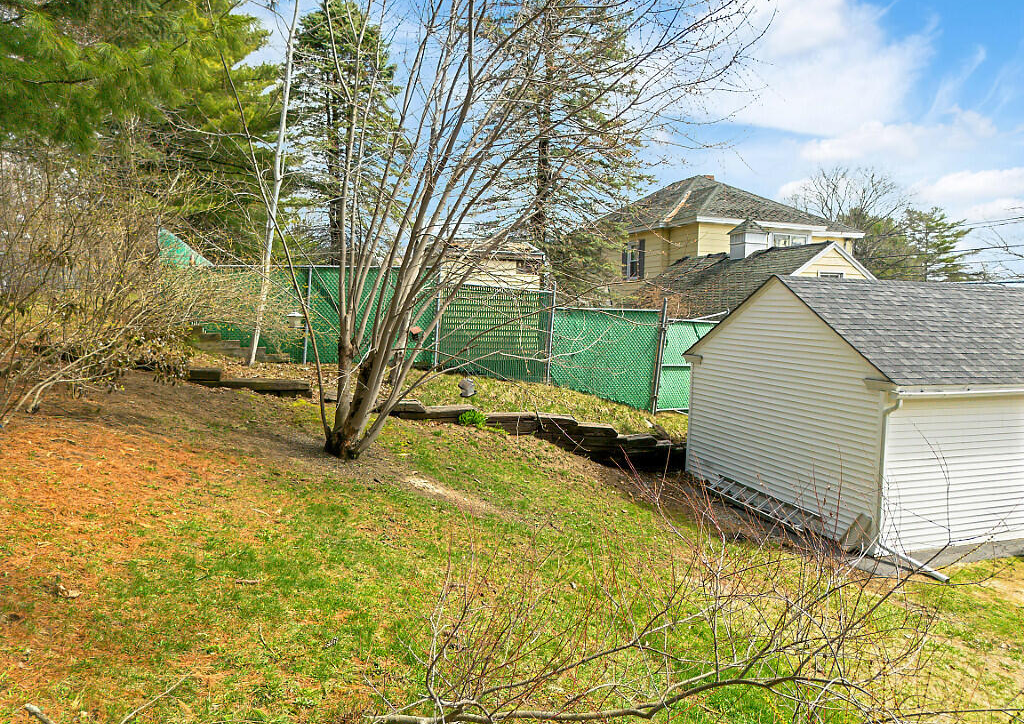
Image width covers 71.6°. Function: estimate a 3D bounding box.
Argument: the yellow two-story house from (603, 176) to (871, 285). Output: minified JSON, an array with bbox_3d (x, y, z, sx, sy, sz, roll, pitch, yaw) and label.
[{"bbox_3d":[7.821,-3.537,29.961,8.854,8.622,11.515,0,5,-18],"label":"yellow two-story house"}]

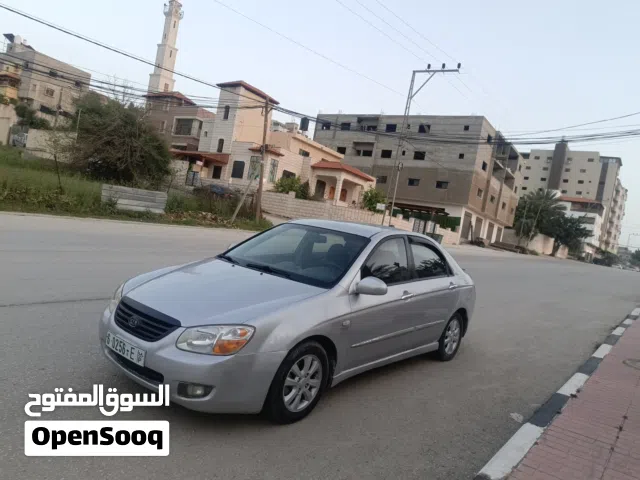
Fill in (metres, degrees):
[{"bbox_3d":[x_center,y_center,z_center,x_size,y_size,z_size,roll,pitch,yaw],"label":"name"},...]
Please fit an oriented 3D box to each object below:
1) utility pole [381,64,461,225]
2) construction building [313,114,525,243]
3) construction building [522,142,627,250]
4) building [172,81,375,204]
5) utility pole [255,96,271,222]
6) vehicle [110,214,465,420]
[{"bbox_3d":[7.668,-6.783,34.371,3.600,13.100,0.600,11,2,35],"label":"utility pole"},{"bbox_3d":[13.343,-6.920,61.028,21.300,13.600,20.500,11,2,35],"label":"construction building"},{"bbox_3d":[79.189,-11.177,143.940,26.000,29.200,28.000,11,2,35],"label":"construction building"},{"bbox_3d":[-4.127,-8.510,45.100,13.000,9.600,16.500,11,2,33],"label":"building"},{"bbox_3d":[-3.404,-4.748,26.500,0.300,7.590,0.300,4,-1,35],"label":"utility pole"},{"bbox_3d":[0.180,0.530,4.690,1.735,1.460,4.480,11,5,40],"label":"vehicle"}]

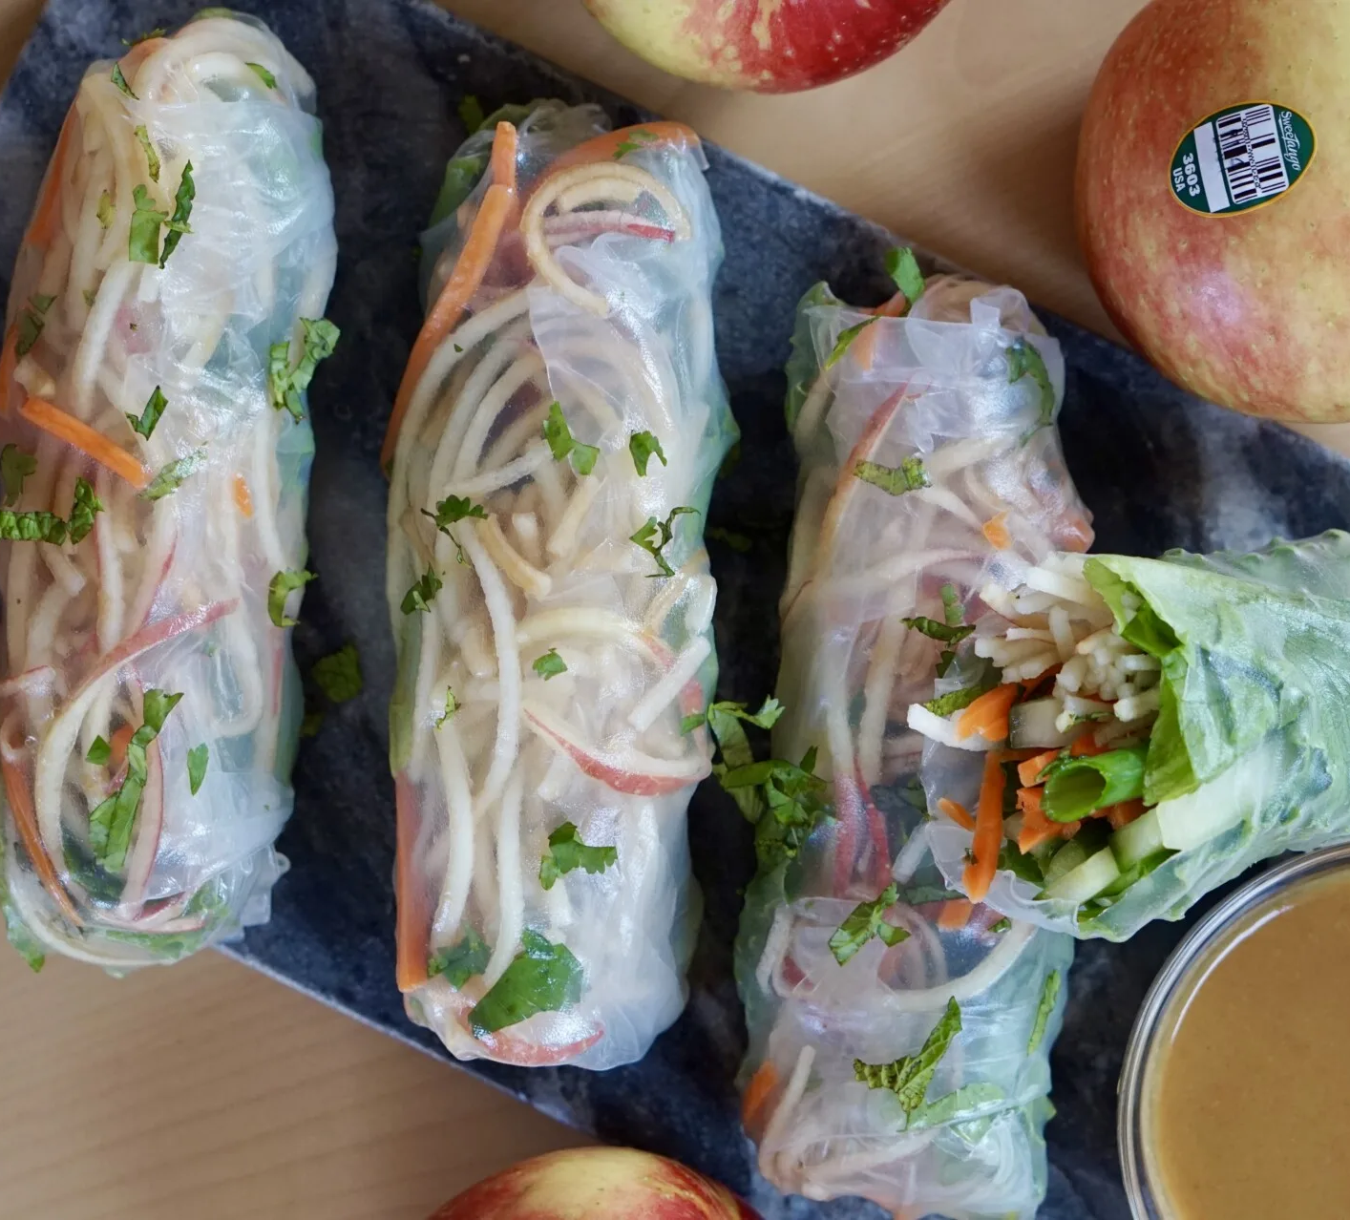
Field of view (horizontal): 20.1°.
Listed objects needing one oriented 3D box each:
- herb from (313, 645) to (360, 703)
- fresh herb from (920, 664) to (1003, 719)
[{"bbox_3d":[-0.055,0.010,0.624,0.007,0.003,0.009,25,87,1],"label":"herb"},{"bbox_3d":[0.044,0.012,0.584,0.014,0.004,0.005,-28,87,-1],"label":"fresh herb"}]

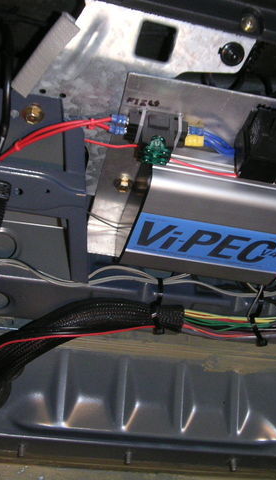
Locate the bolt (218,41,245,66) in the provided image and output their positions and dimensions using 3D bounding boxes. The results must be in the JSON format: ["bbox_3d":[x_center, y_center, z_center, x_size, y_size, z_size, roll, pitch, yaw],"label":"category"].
[{"bbox_3d":[0.067,-0.133,0.502,0.017,0.017,0.006,6,33,-5],"label":"bolt"}]

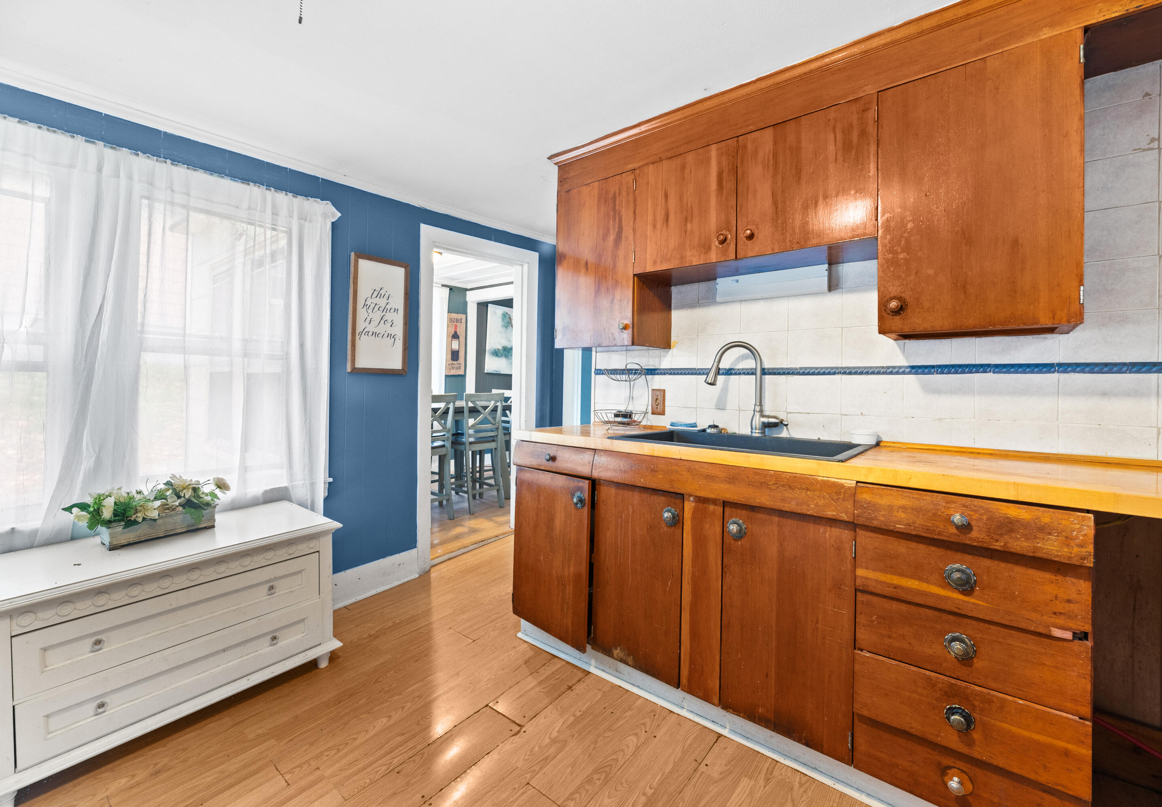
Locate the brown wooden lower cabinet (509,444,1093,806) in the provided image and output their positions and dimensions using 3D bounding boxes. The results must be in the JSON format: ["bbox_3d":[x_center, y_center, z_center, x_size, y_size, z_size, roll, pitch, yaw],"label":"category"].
[{"bbox_3d":[0.574,0.631,1.804,1.830,0.870,0.545,2,2,38],"label":"brown wooden lower cabinet"}]

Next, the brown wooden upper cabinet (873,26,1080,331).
[{"bbox_3d":[1.200,-0.588,1.459,0.445,0.755,0.335,2,2,38],"label":"brown wooden upper cabinet"}]

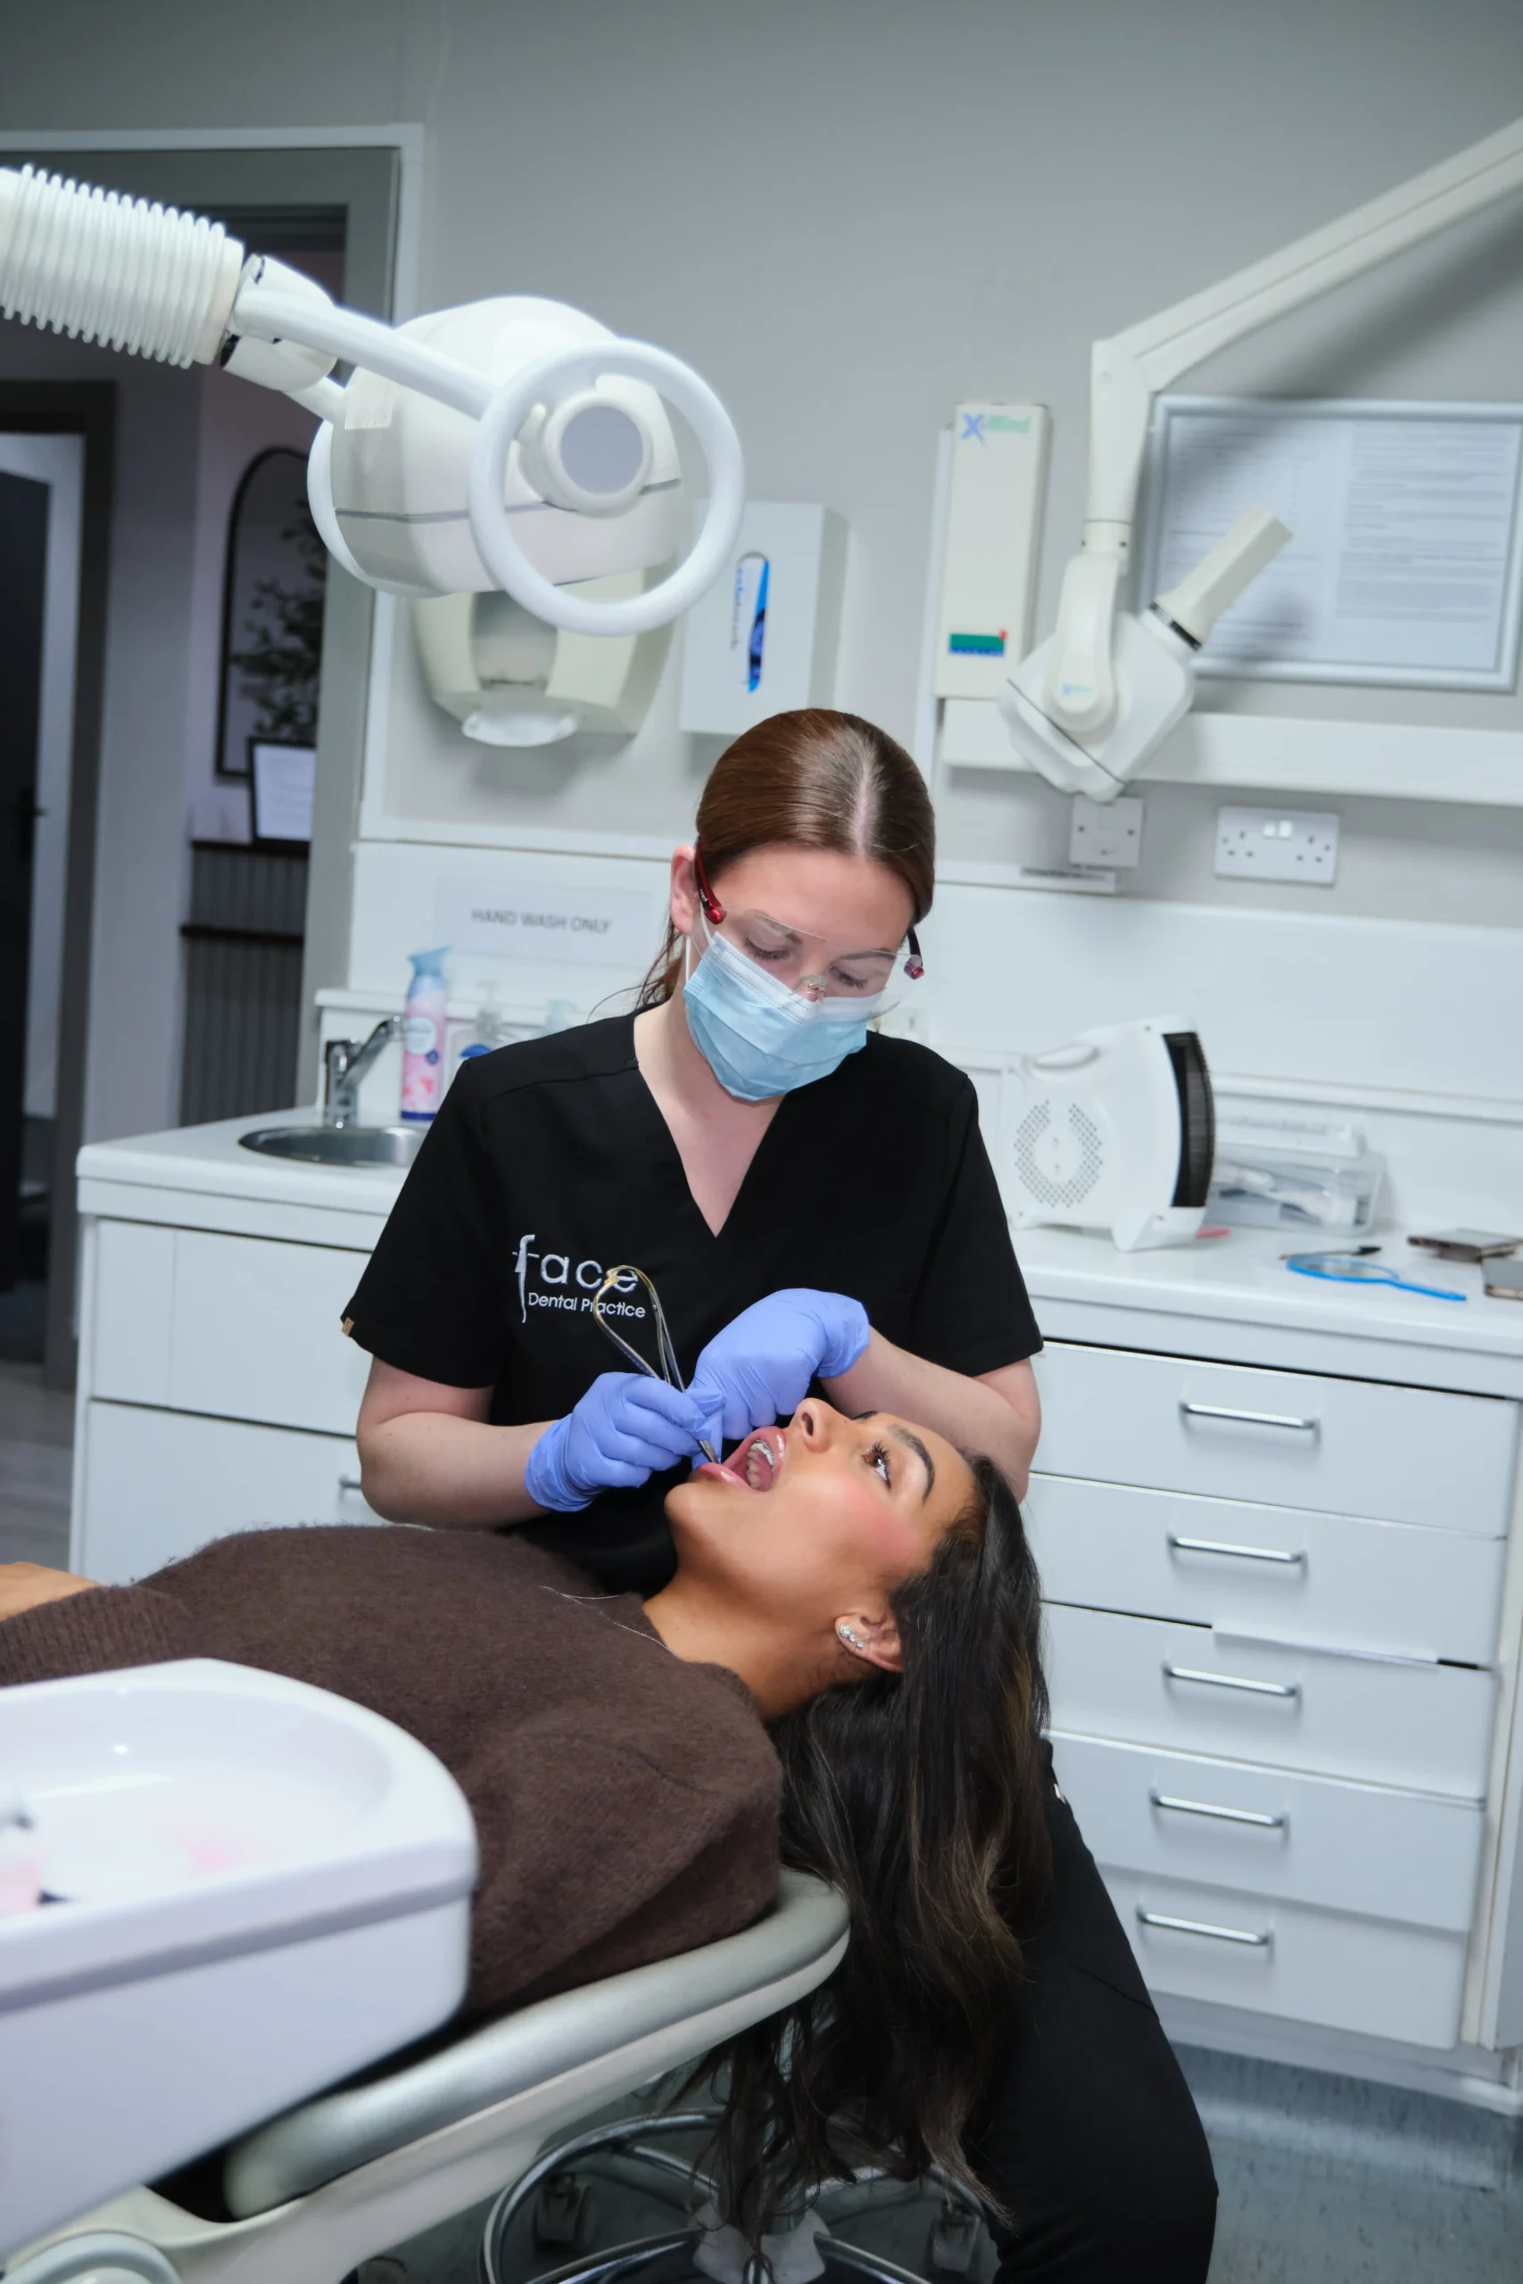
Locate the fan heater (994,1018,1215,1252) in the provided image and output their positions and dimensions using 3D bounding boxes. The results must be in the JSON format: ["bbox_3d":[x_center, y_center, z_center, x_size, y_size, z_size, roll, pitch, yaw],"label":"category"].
[{"bbox_3d":[0.383,-0.015,2.547,0.217,0.240,0.125,10,9,41],"label":"fan heater"}]

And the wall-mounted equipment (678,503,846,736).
[{"bbox_3d":[0.004,-0.659,2.993,0.165,0.284,0.127,6,7,16],"label":"wall-mounted equipment"}]

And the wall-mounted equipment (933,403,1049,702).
[{"bbox_3d":[0.287,-0.727,2.924,0.106,0.351,0.088,6,7,16],"label":"wall-mounted equipment"}]

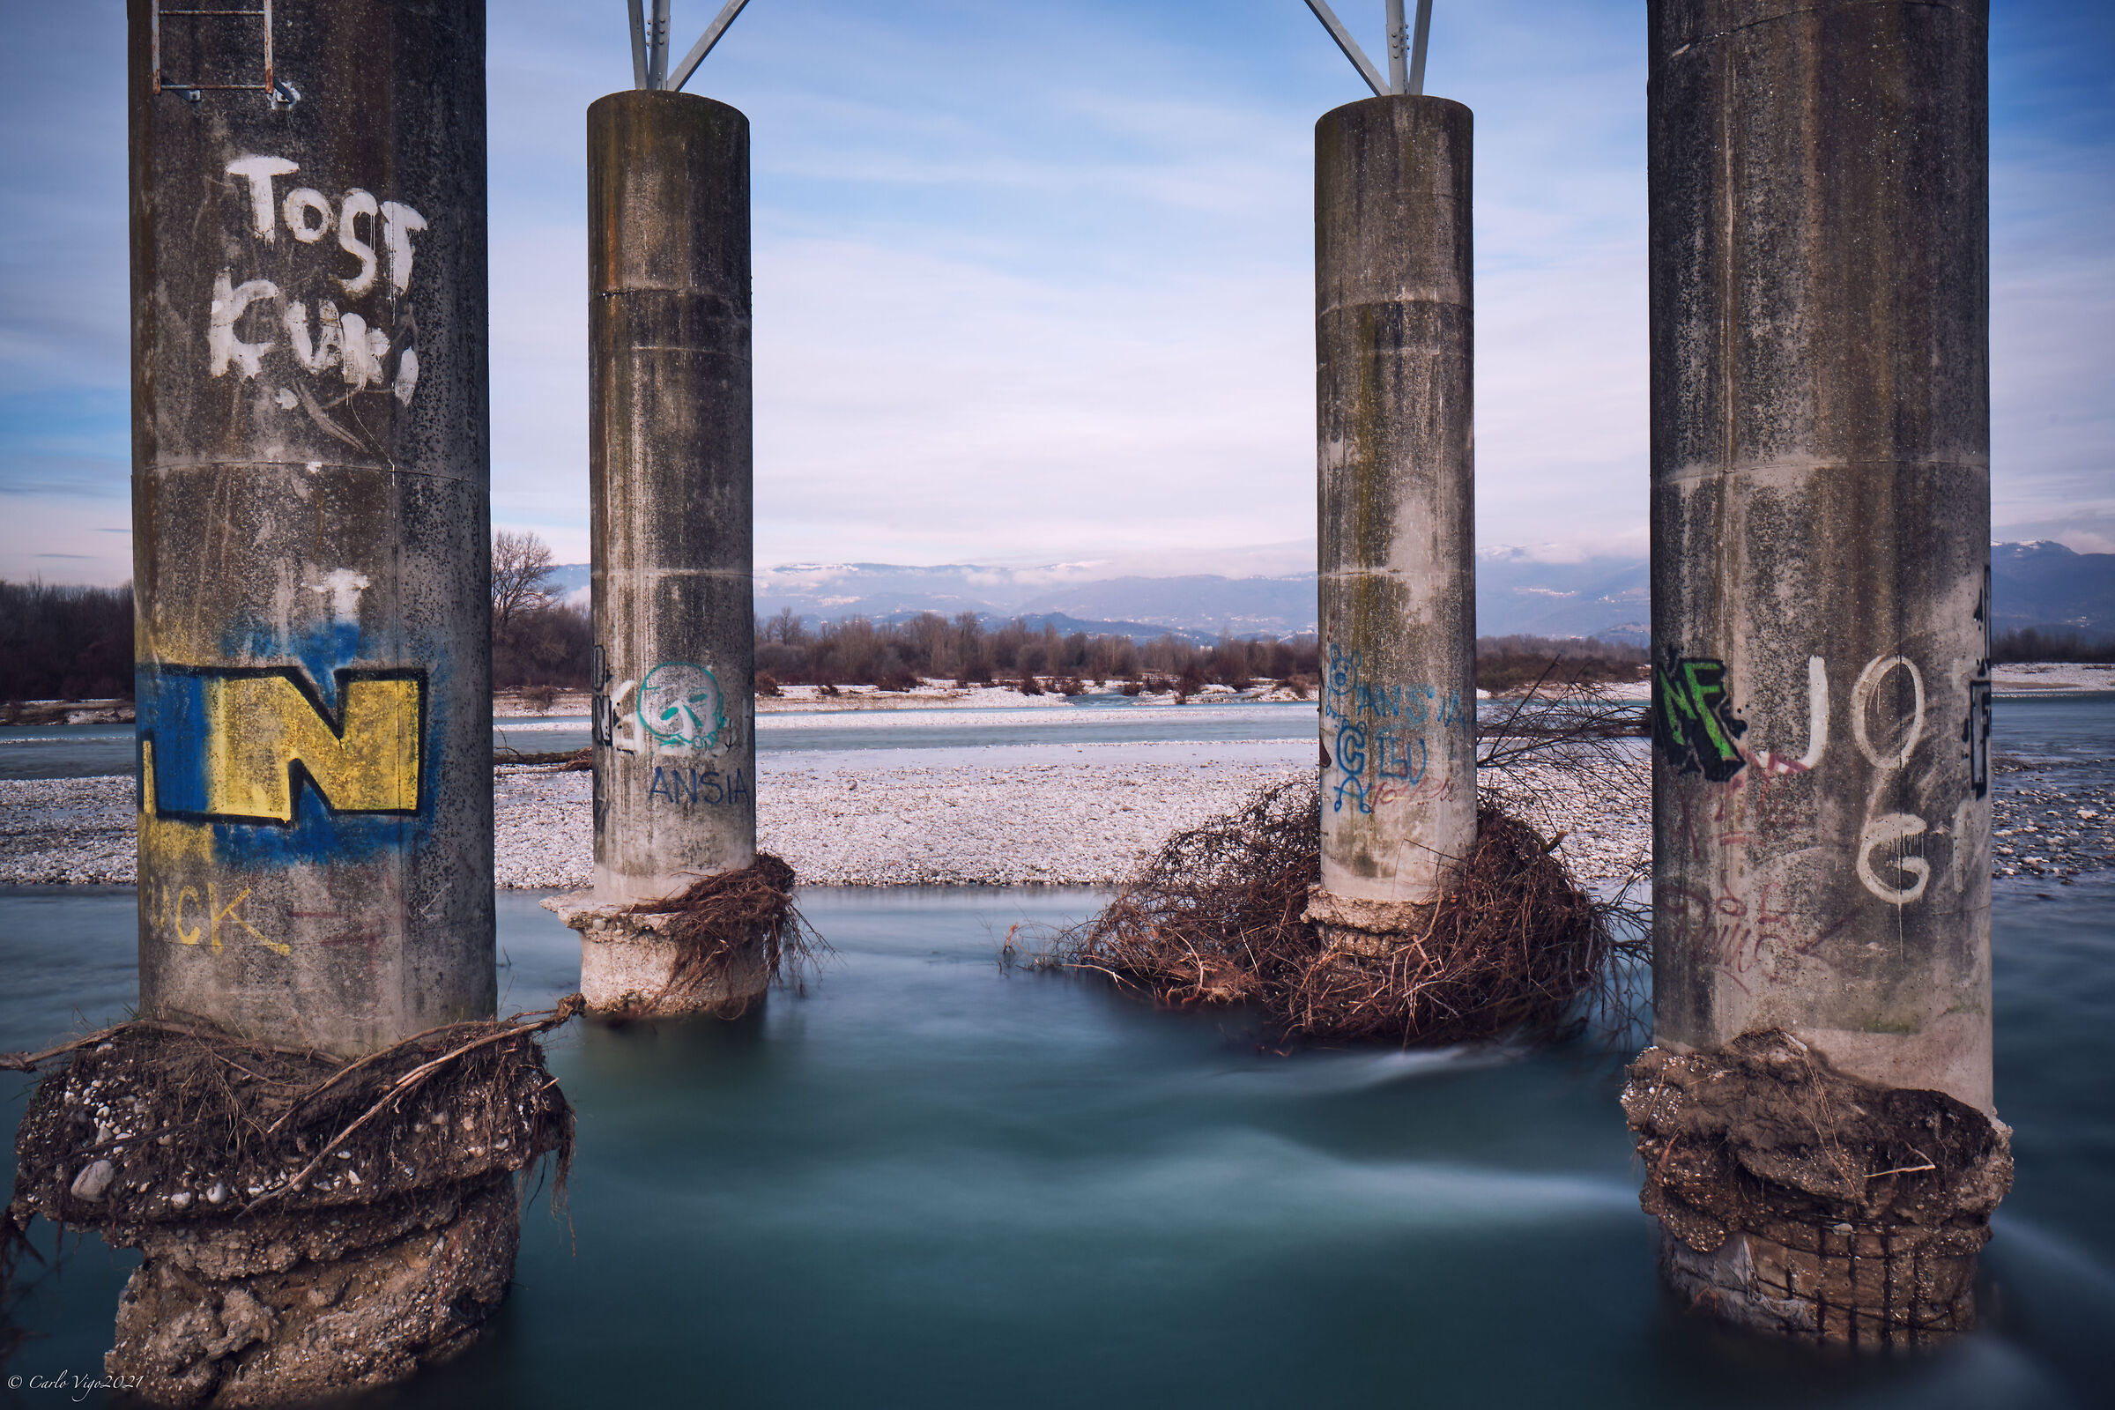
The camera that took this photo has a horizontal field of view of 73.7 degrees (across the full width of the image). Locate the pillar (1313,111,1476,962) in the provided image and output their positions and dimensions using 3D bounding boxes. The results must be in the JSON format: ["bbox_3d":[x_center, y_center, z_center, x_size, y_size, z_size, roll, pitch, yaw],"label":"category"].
[{"bbox_3d":[3.000,-1.540,12.500,1.370,7.100,1.370,0,1,0],"label":"pillar"}]

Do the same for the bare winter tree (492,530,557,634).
[{"bbox_3d":[-48.600,-8.800,125.000,9.500,13.300,9.500,0,1,0],"label":"bare winter tree"}]

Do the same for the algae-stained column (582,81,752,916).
[{"bbox_3d":[-3.310,-1.700,12.160,1.350,6.650,1.350,0,1,0],"label":"algae-stained column"}]

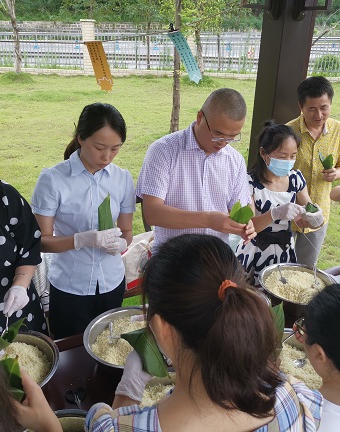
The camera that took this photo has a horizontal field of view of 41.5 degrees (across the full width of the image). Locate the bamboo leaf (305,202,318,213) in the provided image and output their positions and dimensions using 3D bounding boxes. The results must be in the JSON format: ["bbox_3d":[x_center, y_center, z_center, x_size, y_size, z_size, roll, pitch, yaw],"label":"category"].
[{"bbox_3d":[0.639,-0.034,2.030,0.065,0.060,0.065,6,23,10],"label":"bamboo leaf"}]

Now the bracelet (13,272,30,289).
[{"bbox_3d":[-0.466,0.202,1.410,0.058,0.062,0.020,-5,43,34],"label":"bracelet"}]

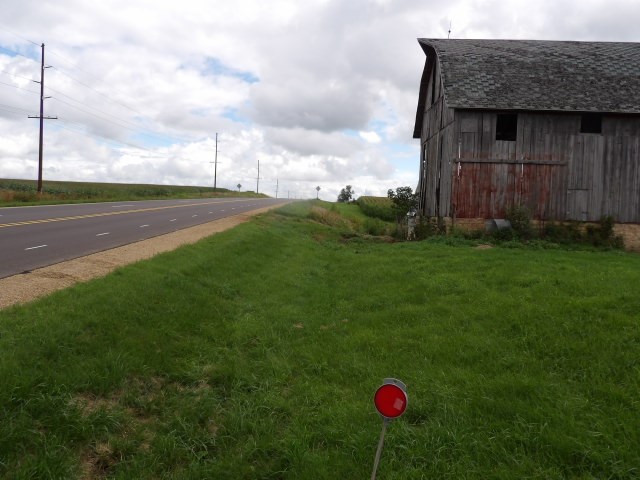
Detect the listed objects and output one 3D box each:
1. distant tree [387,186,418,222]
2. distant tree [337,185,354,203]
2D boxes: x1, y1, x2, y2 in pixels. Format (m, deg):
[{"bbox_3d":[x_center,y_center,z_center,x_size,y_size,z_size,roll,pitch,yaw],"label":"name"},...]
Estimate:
[{"bbox_3d":[6.734,-2.758,42.000,2.700,3.200,2.600,2,3,0],"label":"distant tree"},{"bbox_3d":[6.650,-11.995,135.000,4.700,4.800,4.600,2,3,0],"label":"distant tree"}]

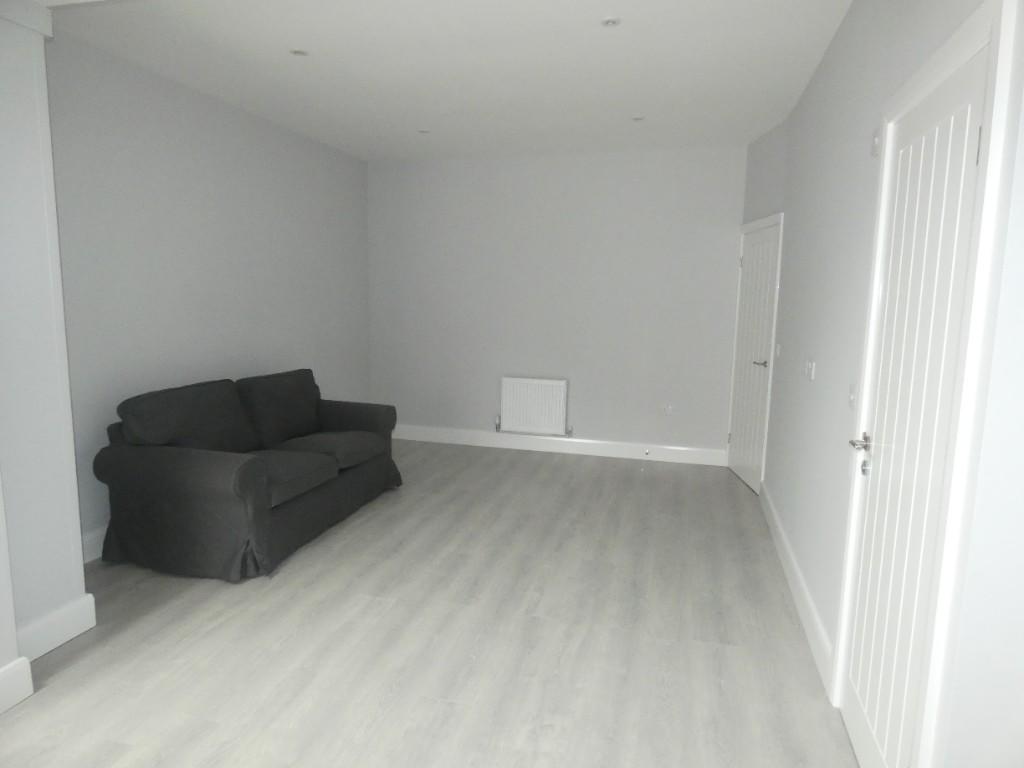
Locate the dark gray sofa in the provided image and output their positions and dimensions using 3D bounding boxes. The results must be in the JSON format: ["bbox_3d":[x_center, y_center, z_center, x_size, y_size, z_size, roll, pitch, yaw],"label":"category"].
[{"bbox_3d":[-1.522,0.432,3.807,0.940,0.880,1.760,3,8,15],"label":"dark gray sofa"}]

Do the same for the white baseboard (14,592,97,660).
[{"bbox_3d":[-1.857,0.996,2.380,0.020,0.150,0.380,3,8,15],"label":"white baseboard"}]

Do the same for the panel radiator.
[{"bbox_3d":[0.204,0.211,5.576,0.630,0.520,0.090,3,8,15],"label":"panel radiator"}]

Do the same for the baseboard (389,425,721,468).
[{"bbox_3d":[0.210,0.561,5.662,3.470,0.155,0.022,3,8,15],"label":"baseboard"}]

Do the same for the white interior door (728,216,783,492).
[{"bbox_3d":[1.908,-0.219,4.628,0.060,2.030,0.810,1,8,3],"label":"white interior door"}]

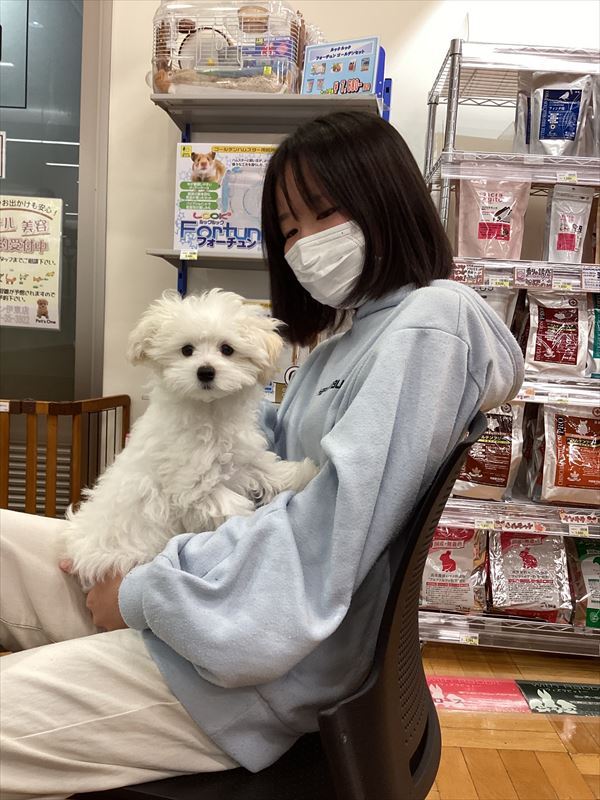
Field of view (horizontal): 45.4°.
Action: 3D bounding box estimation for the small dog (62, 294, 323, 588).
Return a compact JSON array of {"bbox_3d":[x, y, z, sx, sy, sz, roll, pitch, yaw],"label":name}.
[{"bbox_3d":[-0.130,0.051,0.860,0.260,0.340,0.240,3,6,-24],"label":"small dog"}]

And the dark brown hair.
[{"bbox_3d":[0.071,-0.214,0.890,0.230,0.285,0.210,-10,8,-41],"label":"dark brown hair"}]

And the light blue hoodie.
[{"bbox_3d":[0.005,0.115,0.900,0.420,0.570,0.450,7,7,-28],"label":"light blue hoodie"}]

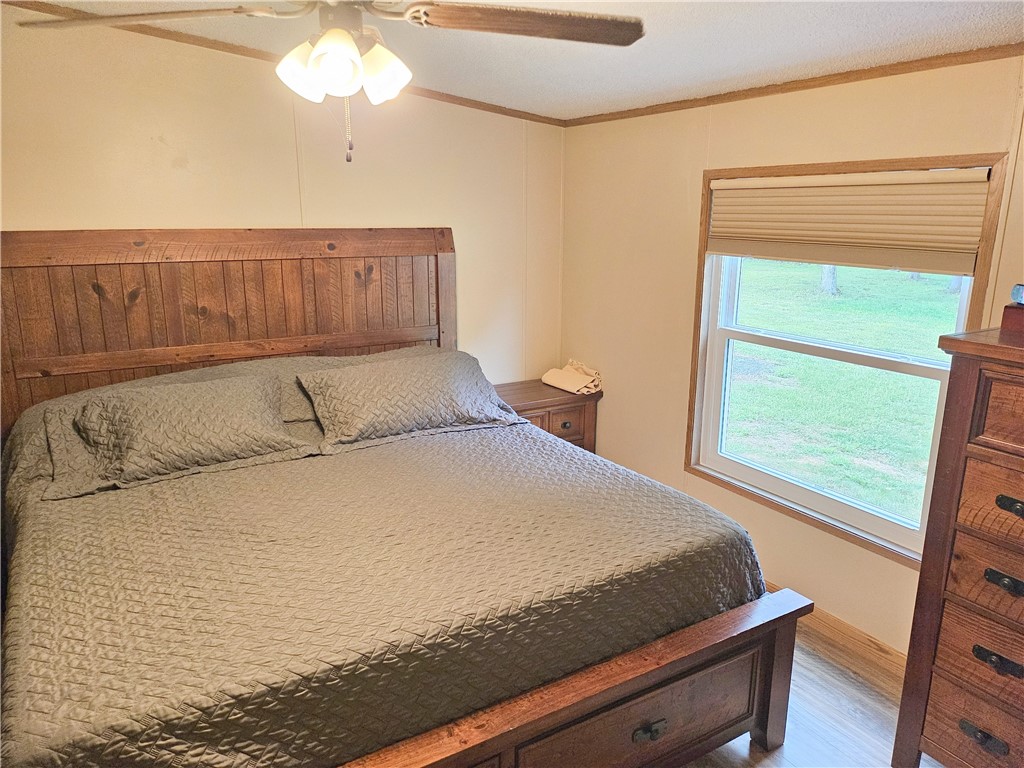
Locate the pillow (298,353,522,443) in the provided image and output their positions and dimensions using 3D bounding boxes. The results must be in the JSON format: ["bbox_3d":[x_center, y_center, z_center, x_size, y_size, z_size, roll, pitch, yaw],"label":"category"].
[{"bbox_3d":[-0.485,0.053,3.320,0.880,0.180,0.410,-8,60,-30],"label":"pillow"}]

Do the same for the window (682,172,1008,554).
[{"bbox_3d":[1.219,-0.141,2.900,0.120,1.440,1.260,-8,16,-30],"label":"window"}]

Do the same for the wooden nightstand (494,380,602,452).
[{"bbox_3d":[0.103,0.400,4.108,0.690,0.730,0.450,-8,16,-30],"label":"wooden nightstand"}]

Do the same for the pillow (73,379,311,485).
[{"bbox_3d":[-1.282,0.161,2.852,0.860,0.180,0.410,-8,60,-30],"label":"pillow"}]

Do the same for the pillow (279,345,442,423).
[{"bbox_3d":[-0.698,-0.020,3.506,0.840,0.370,0.170,-8,-16,-30],"label":"pillow"}]

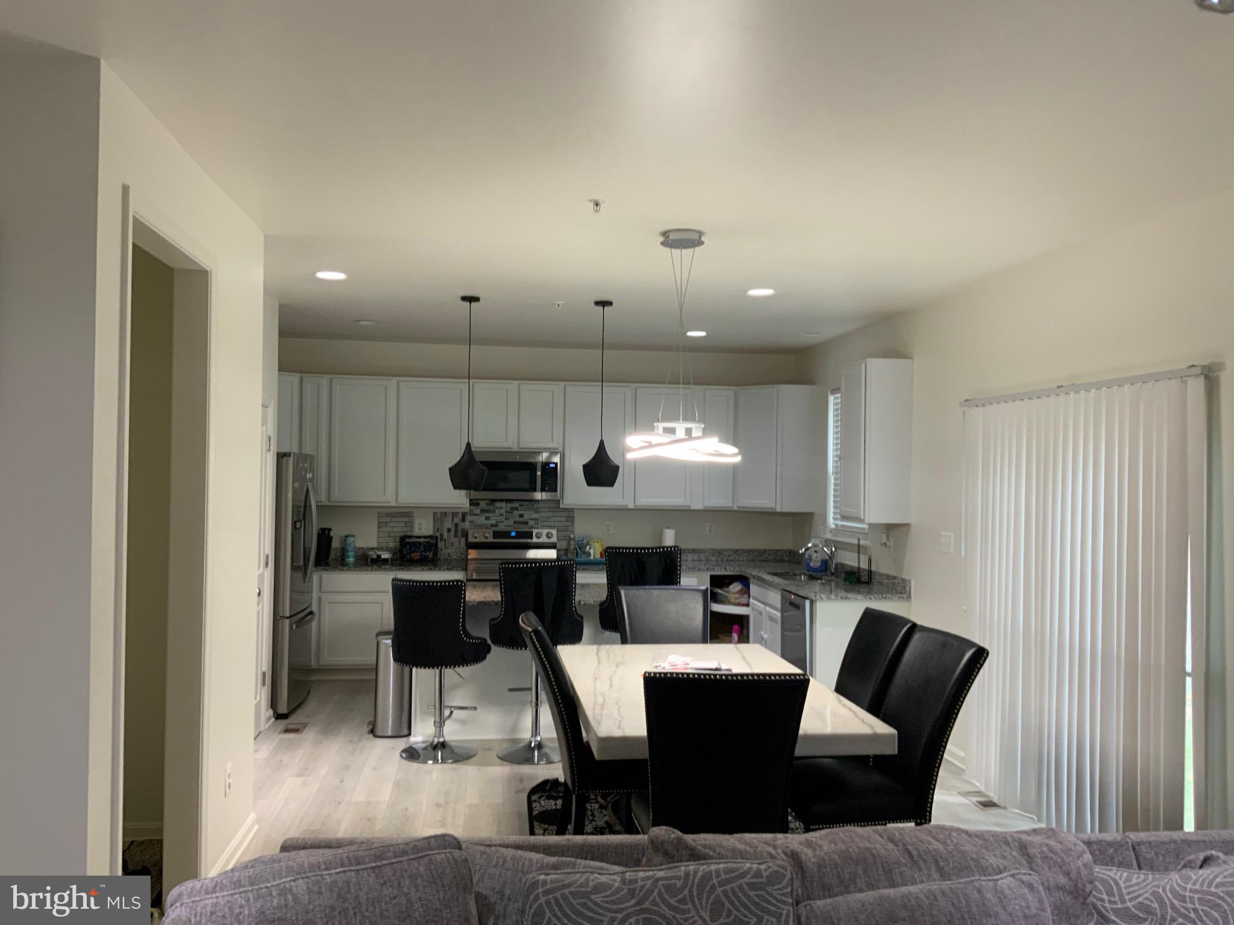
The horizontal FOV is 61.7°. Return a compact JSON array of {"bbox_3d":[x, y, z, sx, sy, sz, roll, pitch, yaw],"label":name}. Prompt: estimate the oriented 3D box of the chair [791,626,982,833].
[{"bbox_3d":[1.021,1.229,4.116,0.680,1.055,0.510,1,-1,-8],"label":"chair"}]

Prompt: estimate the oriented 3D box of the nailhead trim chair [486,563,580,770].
[{"bbox_3d":[-0.479,1.165,6.166,0.540,1.170,0.520,1,-1,-16],"label":"nailhead trim chair"}]

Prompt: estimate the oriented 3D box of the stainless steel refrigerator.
[{"bbox_3d":[-2.591,0.831,7.414,0.770,1.790,0.910,1,-1,-8],"label":"stainless steel refrigerator"}]

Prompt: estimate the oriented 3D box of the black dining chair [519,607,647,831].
[{"bbox_3d":[-0.058,1.214,4.458,0.680,1.055,0.510,1,-1,-8],"label":"black dining chair"}]

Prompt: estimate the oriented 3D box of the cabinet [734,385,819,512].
[{"bbox_3d":[1.329,-0.117,8.956,0.610,1.066,0.610,1,-1,-7],"label":"cabinet"}]

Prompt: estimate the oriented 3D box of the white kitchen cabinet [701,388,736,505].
[{"bbox_3d":[0.845,-0.126,9.039,0.310,1.040,0.340,1,-1,-8],"label":"white kitchen cabinet"}]

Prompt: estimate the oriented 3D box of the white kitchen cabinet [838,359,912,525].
[{"bbox_3d":[1.736,-0.136,6.951,0.326,1.066,0.442,1,-1,-7],"label":"white kitchen cabinet"}]

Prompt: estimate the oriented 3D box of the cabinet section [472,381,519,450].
[{"bbox_3d":[-1.036,-0.390,8.760,0.391,0.600,0.325,1,0,-8],"label":"cabinet section"}]

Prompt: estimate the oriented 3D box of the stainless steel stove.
[{"bbox_3d":[-0.863,1.164,8.608,0.757,1.190,0.680,1,-1,-7],"label":"stainless steel stove"}]

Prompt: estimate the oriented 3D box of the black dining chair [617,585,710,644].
[{"bbox_3d":[0.300,1.230,5.569,0.510,1.055,0.680,1,-1,-8],"label":"black dining chair"}]

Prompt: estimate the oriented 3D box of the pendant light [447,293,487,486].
[{"bbox_3d":[-0.931,-0.430,6.533,0.240,1.214,0.240,1,-1,-7],"label":"pendant light"}]

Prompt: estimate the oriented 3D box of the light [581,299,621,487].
[{"bbox_3d":[-0.092,-0.433,6.646,0.240,1.181,0.240,1,-1,-7],"label":"light"}]

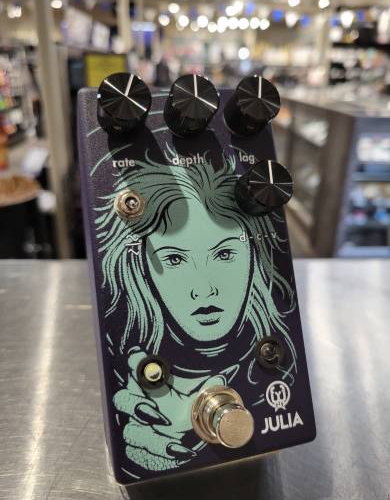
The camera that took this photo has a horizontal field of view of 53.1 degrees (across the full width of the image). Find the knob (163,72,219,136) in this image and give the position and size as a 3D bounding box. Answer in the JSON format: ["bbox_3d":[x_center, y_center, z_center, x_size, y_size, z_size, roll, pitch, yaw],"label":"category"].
[{"bbox_3d":[-0.001,-0.045,0.122,0.015,0.015,0.011,0,-9,-14],"label":"knob"}]

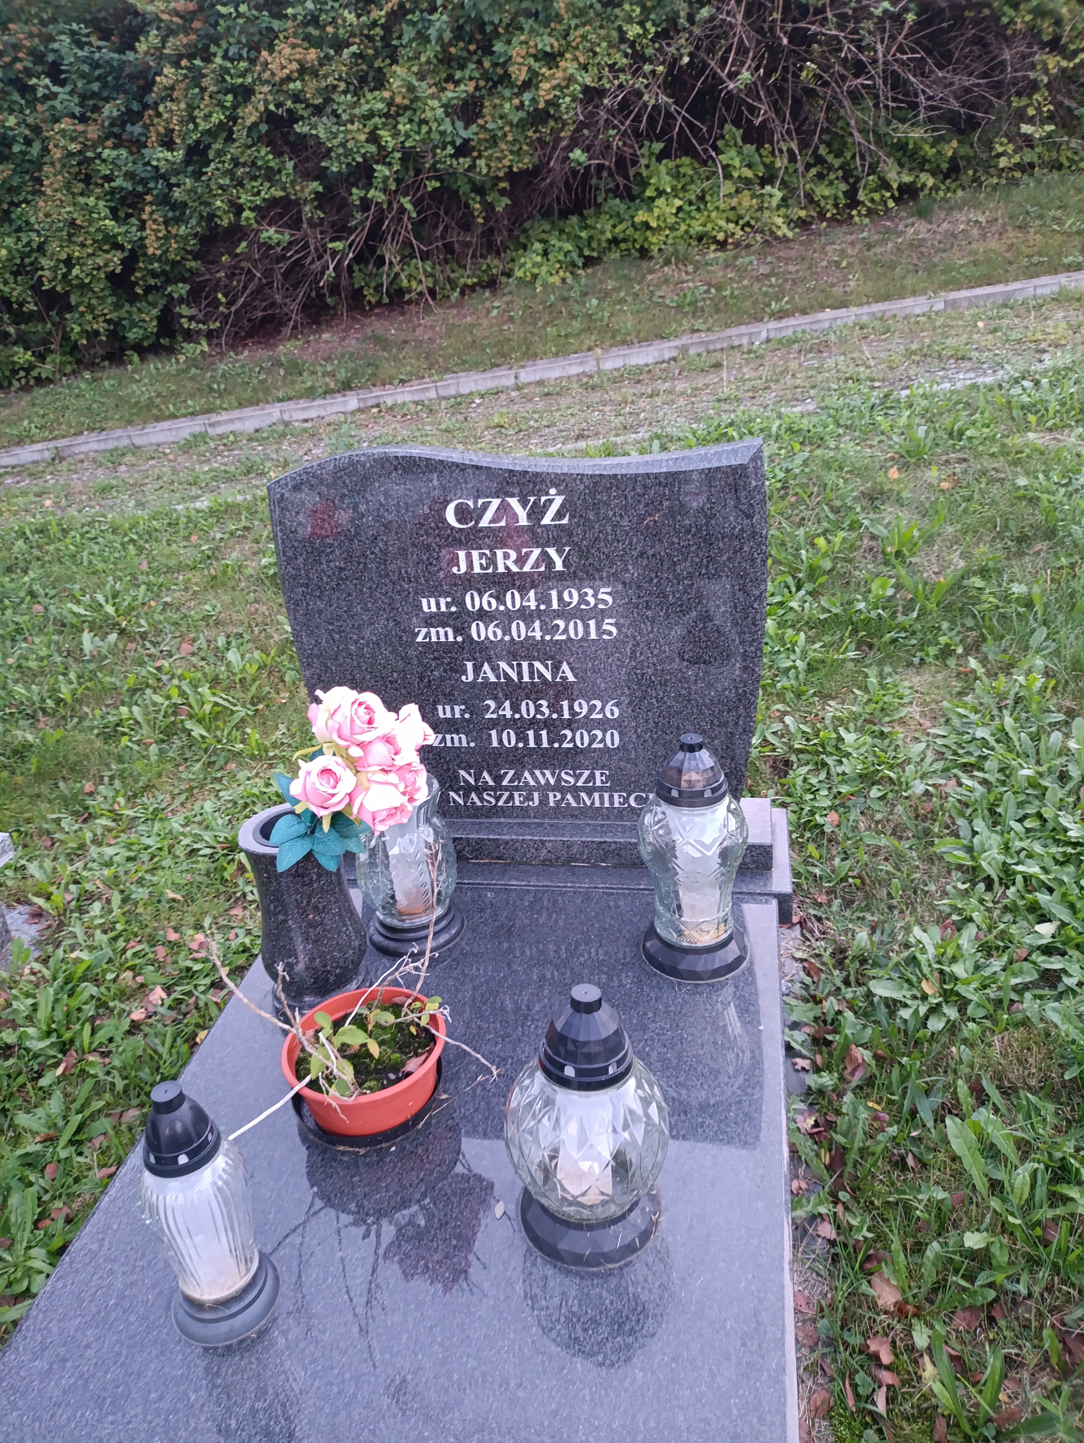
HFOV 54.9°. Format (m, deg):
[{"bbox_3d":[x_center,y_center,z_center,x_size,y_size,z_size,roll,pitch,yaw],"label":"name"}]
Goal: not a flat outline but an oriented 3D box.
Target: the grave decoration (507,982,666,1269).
[{"bbox_3d":[0.048,0.381,1.039,0.166,0.281,0.166,0,25,11],"label":"grave decoration"}]

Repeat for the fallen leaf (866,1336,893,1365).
[{"bbox_3d":[0.329,0.607,1.014,0.022,0.017,0.029,-16,27,-23],"label":"fallen leaf"}]

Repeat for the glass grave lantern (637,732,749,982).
[{"bbox_3d":[0.206,0.171,1.413,0.152,0.331,0.152,0,25,11],"label":"glass grave lantern"}]

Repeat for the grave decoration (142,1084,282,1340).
[{"bbox_3d":[-0.321,0.446,0.976,0.105,0.270,0.105,0,25,11],"label":"grave decoration"}]

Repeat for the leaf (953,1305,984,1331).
[{"bbox_3d":[0.426,0.588,1.039,0.039,0.017,0.019,-18,27,-26],"label":"leaf"}]

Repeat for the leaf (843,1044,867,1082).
[{"bbox_3d":[0.410,0.441,1.366,0.028,0.017,0.061,3,26,17],"label":"leaf"}]

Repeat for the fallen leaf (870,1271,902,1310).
[{"bbox_3d":[0.353,0.579,1.071,0.028,0.017,0.042,-5,24,-1],"label":"fallen leaf"}]

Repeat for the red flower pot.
[{"bbox_3d":[-0.206,0.408,1.244,0.195,0.106,0.195,0,25,11],"label":"red flower pot"}]

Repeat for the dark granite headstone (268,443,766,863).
[{"bbox_3d":[-0.023,-0.125,1.639,0.730,0.609,0.083,0,25,11],"label":"dark granite headstone"}]

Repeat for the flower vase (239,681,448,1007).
[{"bbox_3d":[-0.251,0.172,1.346,0.282,0.451,0.175,0,25,11],"label":"flower vase"}]

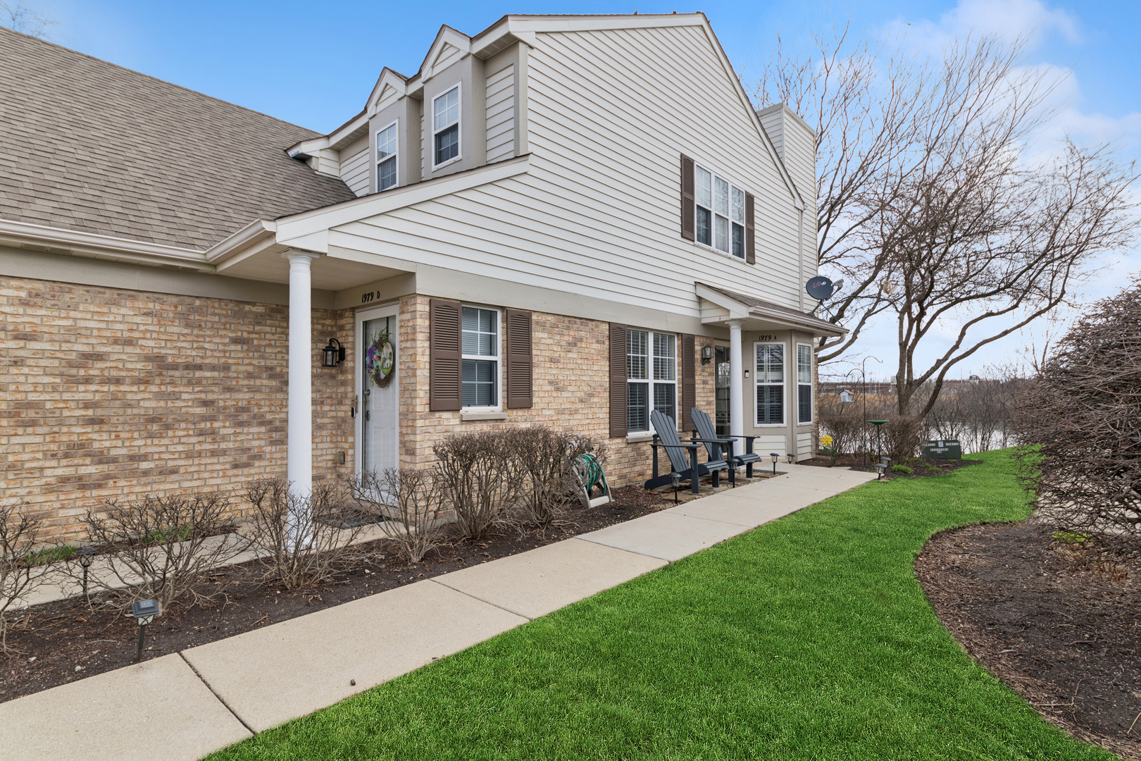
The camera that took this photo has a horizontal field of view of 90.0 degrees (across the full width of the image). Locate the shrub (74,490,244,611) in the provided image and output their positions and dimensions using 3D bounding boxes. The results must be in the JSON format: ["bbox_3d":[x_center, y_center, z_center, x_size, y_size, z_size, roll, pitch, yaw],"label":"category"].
[{"bbox_3d":[-2.459,1.036,3.448,0.819,0.707,0.819,-1,-2,43],"label":"shrub"}]

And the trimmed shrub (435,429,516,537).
[{"bbox_3d":[-0.842,0.922,5.065,0.760,0.955,0.760,0,-1,0],"label":"trimmed shrub"}]

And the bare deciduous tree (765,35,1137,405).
[{"bbox_3d":[8.893,-3.327,13.567,9.000,9.800,8.200,0,-1,0],"label":"bare deciduous tree"}]

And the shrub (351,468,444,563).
[{"bbox_3d":[-1.317,1.032,4.361,0.720,0.722,0.720,-1,-2,43],"label":"shrub"}]

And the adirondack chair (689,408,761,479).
[{"bbox_3d":[2.249,0.918,8.232,0.870,0.975,0.740,-1,-2,42],"label":"adirondack chair"}]

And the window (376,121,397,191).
[{"bbox_3d":[-2.623,-3.171,8.192,0.625,0.970,0.080,-1,-2,43],"label":"window"}]

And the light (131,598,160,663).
[{"bbox_3d":[-2.102,1.228,2.802,0.106,0.305,0.106,6,0,43],"label":"light"}]

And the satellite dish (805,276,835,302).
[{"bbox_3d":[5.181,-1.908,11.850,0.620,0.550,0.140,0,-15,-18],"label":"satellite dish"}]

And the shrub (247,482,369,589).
[{"bbox_3d":[-1.784,1.034,3.875,0.776,0.716,0.776,-1,-2,43],"label":"shrub"}]

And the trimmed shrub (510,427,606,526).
[{"bbox_3d":[-0.117,0.927,5.557,0.840,0.949,0.900,0,-1,0],"label":"trimmed shrub"}]

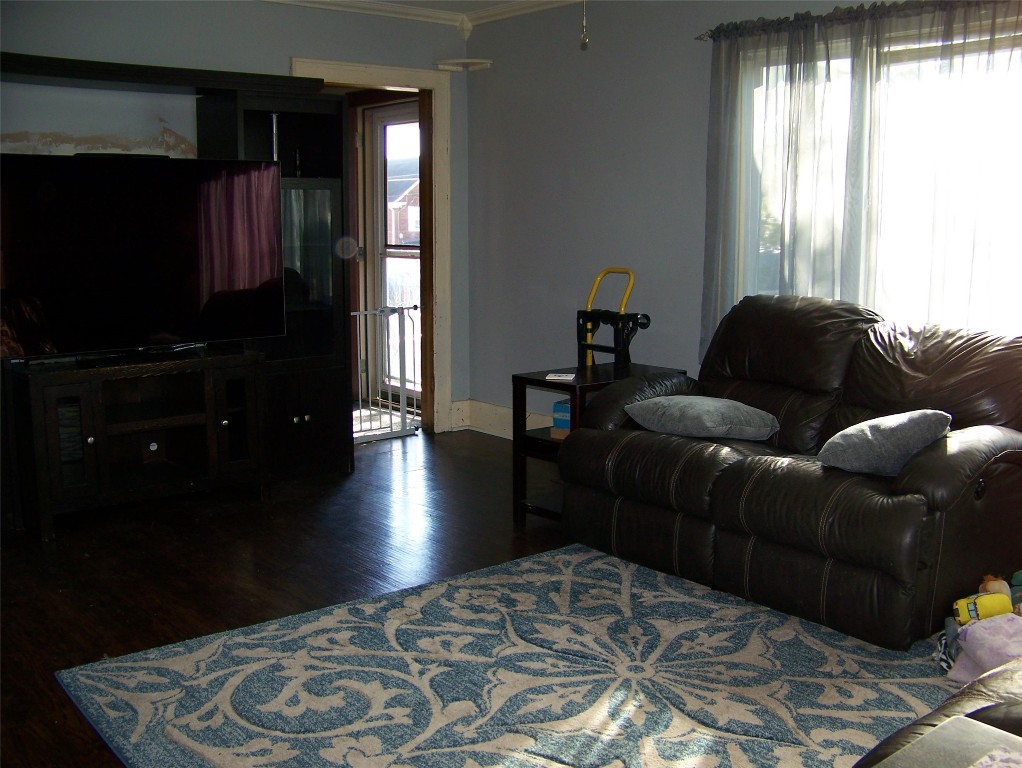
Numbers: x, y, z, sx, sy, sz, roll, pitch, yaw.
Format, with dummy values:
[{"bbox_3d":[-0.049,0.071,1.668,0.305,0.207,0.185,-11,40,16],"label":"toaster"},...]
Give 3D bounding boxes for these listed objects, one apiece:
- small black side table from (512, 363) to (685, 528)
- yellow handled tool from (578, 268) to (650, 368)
[{"bbox_3d":[0.380,0.276,4.404,0.638,0.652,0.385,-8,12,-39],"label":"small black side table"},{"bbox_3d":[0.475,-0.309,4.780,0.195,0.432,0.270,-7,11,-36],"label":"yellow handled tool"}]

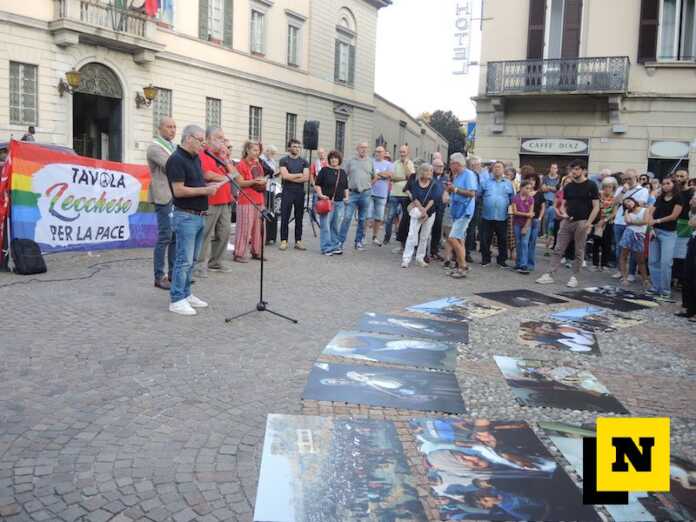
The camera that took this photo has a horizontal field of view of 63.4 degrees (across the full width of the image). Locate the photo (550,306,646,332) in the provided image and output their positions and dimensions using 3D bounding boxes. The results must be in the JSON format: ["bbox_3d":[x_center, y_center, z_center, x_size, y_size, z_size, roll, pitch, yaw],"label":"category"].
[{"bbox_3d":[2.693,0.602,5.997,0.960,0.010,0.690,-5,13,-43],"label":"photo"}]

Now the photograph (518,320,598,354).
[{"bbox_3d":[1.937,0.686,5.197,0.690,0.010,0.900,6,10,18],"label":"photograph"}]

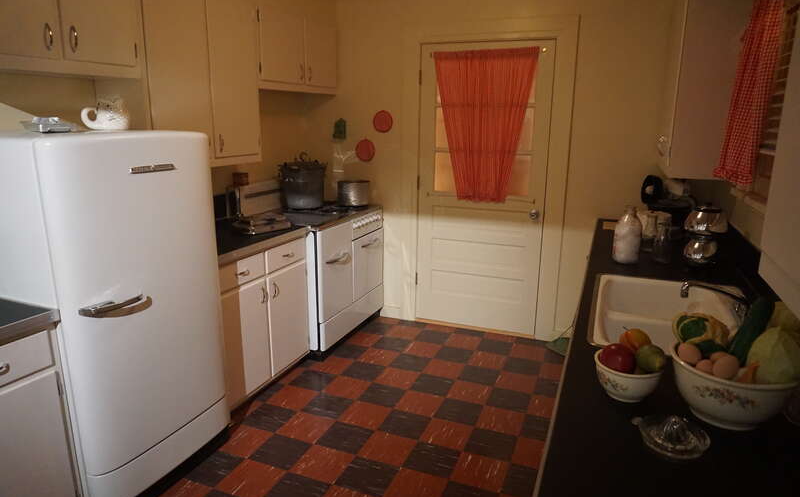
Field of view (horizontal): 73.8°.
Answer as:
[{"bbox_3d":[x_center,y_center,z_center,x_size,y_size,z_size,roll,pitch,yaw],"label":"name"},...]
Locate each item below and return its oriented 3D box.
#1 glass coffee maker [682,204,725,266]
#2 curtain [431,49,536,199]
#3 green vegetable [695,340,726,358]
[{"bbox_3d":[1.387,-0.066,2.430,0.165,0.270,0.165,6,14,19],"label":"glass coffee maker"},{"bbox_3d":[0.559,-0.818,3.635,0.700,1.020,0.050,6,15,21],"label":"curtain"},{"bbox_3d":[0.703,0.230,1.207,0.085,0.055,0.065,9,16,31],"label":"green vegetable"}]

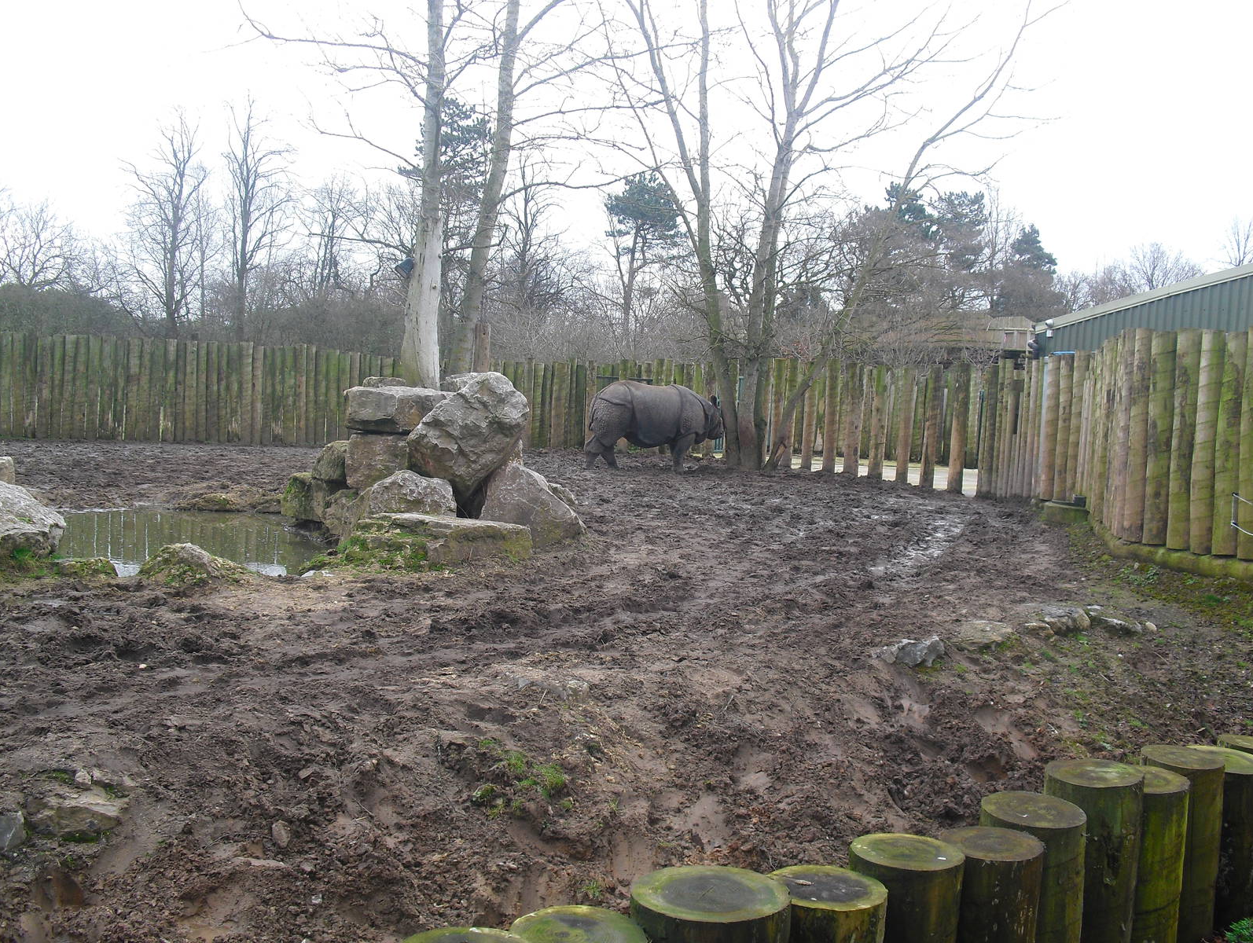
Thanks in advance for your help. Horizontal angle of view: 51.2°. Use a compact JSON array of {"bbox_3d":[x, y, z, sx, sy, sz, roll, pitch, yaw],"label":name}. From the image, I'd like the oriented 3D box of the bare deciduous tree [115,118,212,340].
[{"bbox_3d":[-19.793,-9.108,56.000,4.000,12.400,4.000,1,4,-19],"label":"bare deciduous tree"}]

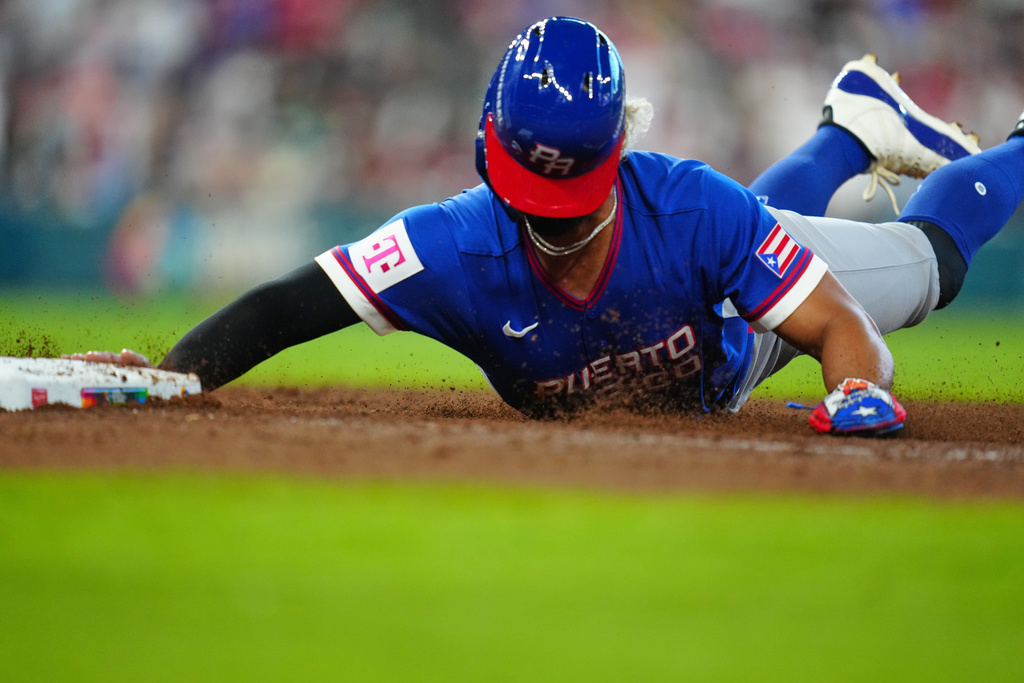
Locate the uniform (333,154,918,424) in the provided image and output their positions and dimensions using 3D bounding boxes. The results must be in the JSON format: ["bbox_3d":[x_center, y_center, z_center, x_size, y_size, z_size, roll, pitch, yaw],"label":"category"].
[{"bbox_3d":[0.232,-0.086,18.420,0.820,0.430,1.080,-5,-14,24],"label":"uniform"}]

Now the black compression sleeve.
[{"bbox_3d":[-0.392,-0.031,18.300,0.400,0.140,0.120,-29,0,16],"label":"black compression sleeve"}]

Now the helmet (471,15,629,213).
[{"bbox_3d":[0.064,-0.347,17.850,0.225,0.295,0.240,7,-25,1],"label":"helmet"}]

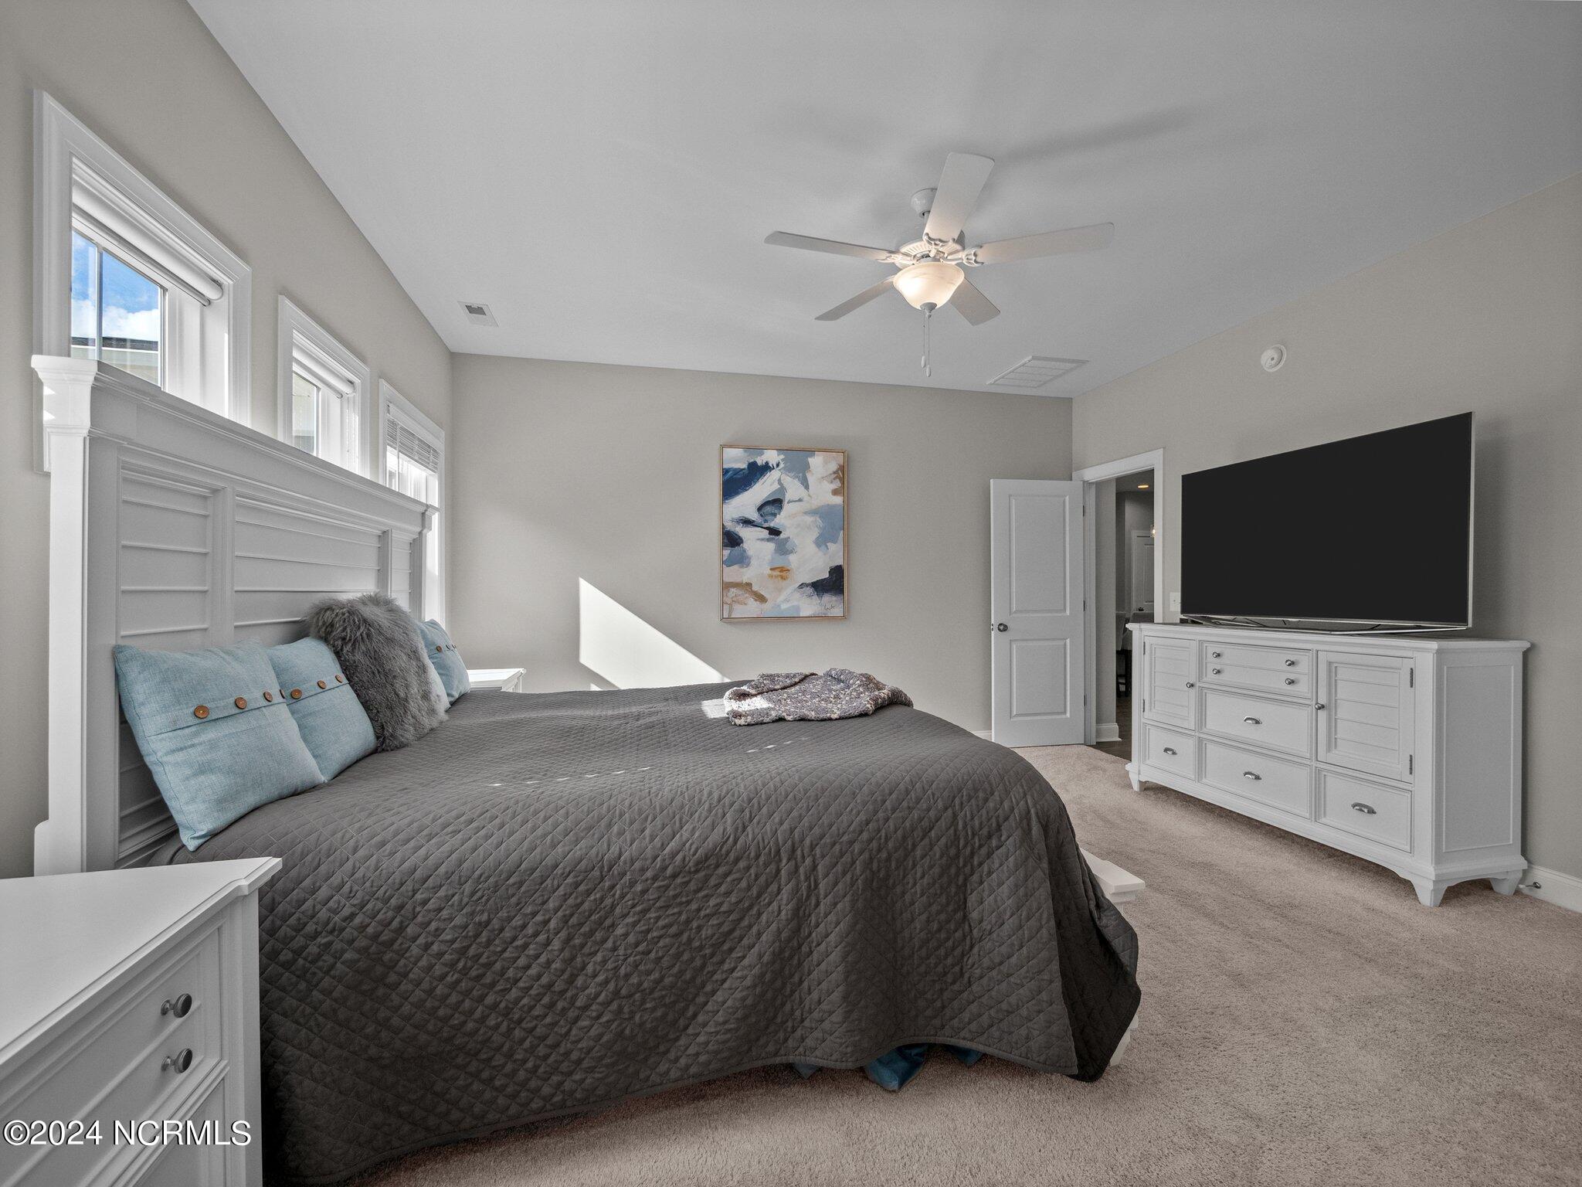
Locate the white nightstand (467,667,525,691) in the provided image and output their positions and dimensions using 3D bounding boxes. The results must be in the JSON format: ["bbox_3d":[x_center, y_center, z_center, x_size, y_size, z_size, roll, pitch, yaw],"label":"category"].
[{"bbox_3d":[-1.816,0.840,3.645,0.450,0.690,0.730,0,0,-14],"label":"white nightstand"}]

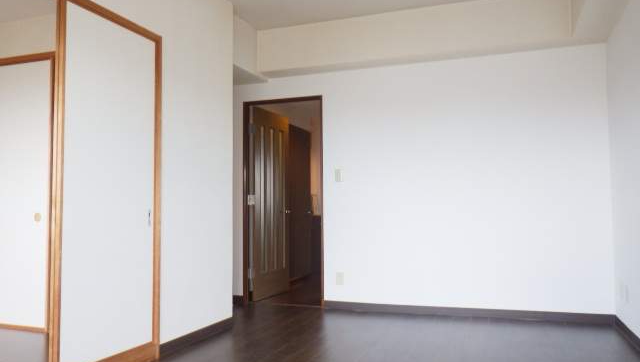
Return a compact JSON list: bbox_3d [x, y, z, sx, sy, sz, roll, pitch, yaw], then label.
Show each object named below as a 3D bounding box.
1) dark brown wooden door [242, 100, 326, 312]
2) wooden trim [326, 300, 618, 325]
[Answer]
[{"bbox_3d":[-0.340,0.200,4.927,0.823,1.967,0.110,-2,-4,19],"label":"dark brown wooden door"},{"bbox_3d":[1.135,1.094,4.303,2.323,0.082,0.020,-2,-4,19],"label":"wooden trim"}]

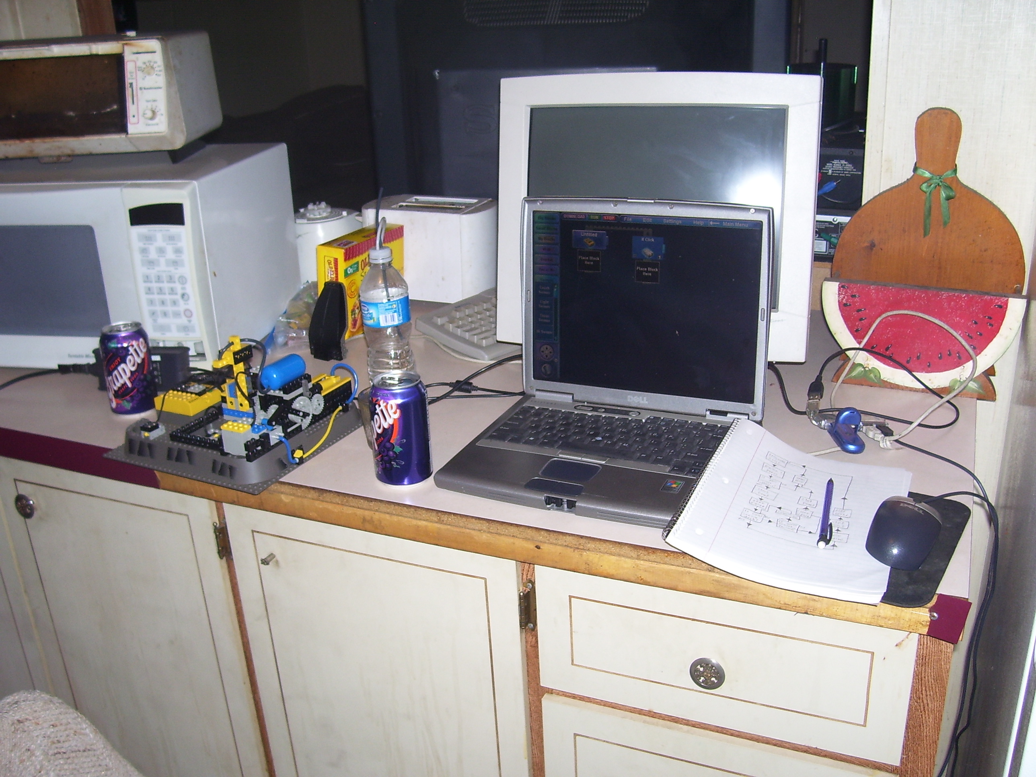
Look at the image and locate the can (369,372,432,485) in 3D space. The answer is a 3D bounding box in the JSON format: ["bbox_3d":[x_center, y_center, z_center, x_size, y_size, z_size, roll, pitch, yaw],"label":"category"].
[{"bbox_3d":[-0.133,0.047,1.162,0.066,0.122,0.066,-3,21,1],"label":"can"}]

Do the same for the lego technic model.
[{"bbox_3d":[-0.345,-0.010,1.278,0.260,0.146,0.260,9,24,28],"label":"lego technic model"}]

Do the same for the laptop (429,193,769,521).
[{"bbox_3d":[0.100,-0.044,1.135,0.315,0.287,0.280,7,23,24],"label":"laptop"}]

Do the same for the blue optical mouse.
[{"bbox_3d":[0.364,0.138,0.958,0.065,0.037,0.116,9,24,29],"label":"blue optical mouse"}]

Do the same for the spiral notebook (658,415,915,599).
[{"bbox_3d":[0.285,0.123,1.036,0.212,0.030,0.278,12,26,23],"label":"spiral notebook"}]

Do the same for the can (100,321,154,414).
[{"bbox_3d":[-0.539,-0.026,1.413,0.066,0.122,0.066,-3,21,1],"label":"can"}]

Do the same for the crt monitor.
[{"bbox_3d":[0.230,-0.252,1.470,0.412,0.420,0.430,5,23,20],"label":"crt monitor"}]

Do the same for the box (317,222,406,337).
[{"bbox_3d":[-0.272,-0.187,1.741,0.056,0.154,0.188,9,23,21],"label":"box"}]

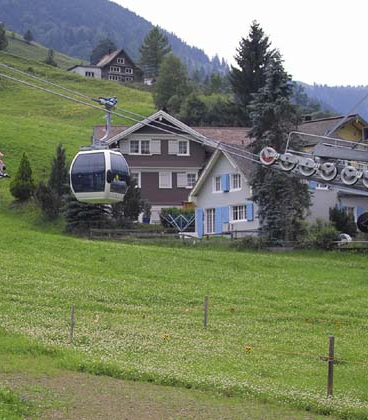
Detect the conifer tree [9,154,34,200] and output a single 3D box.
[{"bbox_3d":[-11.964,-2.482,70.000,1.950,3.550,1.950,0,-4,0],"label":"conifer tree"}]

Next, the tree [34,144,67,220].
[{"bbox_3d":[-9.994,-1.954,71.000,2.630,5.940,2.630,0,-2,0],"label":"tree"}]

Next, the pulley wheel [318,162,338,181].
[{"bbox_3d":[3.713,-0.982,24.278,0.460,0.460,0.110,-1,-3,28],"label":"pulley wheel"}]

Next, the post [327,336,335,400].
[{"bbox_3d":[3.793,4.025,24.300,0.115,1.600,0.115,2,-4,0],"label":"post"}]

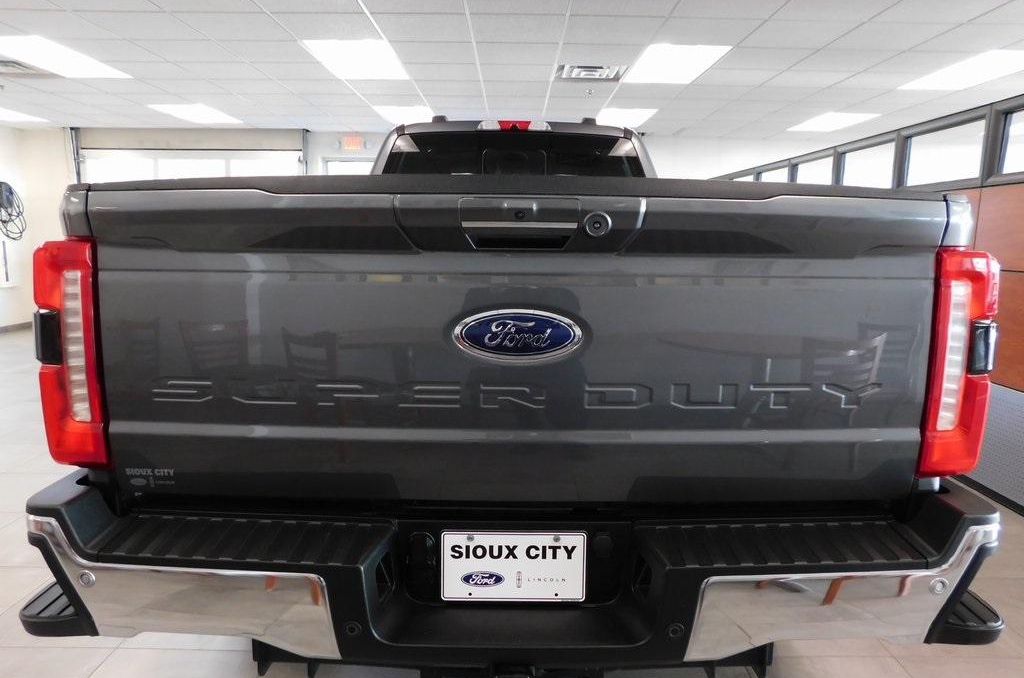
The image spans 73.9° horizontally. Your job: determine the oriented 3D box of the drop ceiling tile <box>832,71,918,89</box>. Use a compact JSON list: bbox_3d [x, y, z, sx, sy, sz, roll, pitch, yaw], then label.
[{"bbox_3d":[3.068,-2.164,5.651,0.605,0.020,0.605,1,9,0],"label":"drop ceiling tile"}]

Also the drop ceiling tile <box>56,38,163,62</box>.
[{"bbox_3d":[-3.003,-2.160,5.037,0.605,0.020,0.605,1,9,0],"label":"drop ceiling tile"}]

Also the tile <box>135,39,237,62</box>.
[{"bbox_3d":[-2.399,-2.156,5.062,0.605,0.020,0.605,1,8,0],"label":"tile"}]

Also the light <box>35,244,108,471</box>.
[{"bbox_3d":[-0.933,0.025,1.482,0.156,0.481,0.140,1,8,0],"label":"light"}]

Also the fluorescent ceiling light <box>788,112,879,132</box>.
[{"bbox_3d":[3.700,-2.494,7.763,0.604,0.070,1.207,1,8,0],"label":"fluorescent ceiling light"}]

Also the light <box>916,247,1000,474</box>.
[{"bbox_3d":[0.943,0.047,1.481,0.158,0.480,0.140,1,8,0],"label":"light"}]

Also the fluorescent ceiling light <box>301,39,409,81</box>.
[{"bbox_3d":[-1.178,-2.213,5.357,0.605,0.080,1.210,1,8,0],"label":"fluorescent ceiling light"}]

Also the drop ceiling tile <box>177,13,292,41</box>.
[{"bbox_3d":[-1.796,-2.059,4.454,0.604,0.020,0.604,1,8,0],"label":"drop ceiling tile"}]

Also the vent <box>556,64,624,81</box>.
[{"bbox_3d":[0.640,-2.215,5.648,0.605,0.050,0.605,1,9,0],"label":"vent"}]

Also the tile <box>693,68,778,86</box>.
[{"bbox_3d":[1.871,-2.182,5.655,0.605,0.020,0.605,1,8,0],"label":"tile"}]

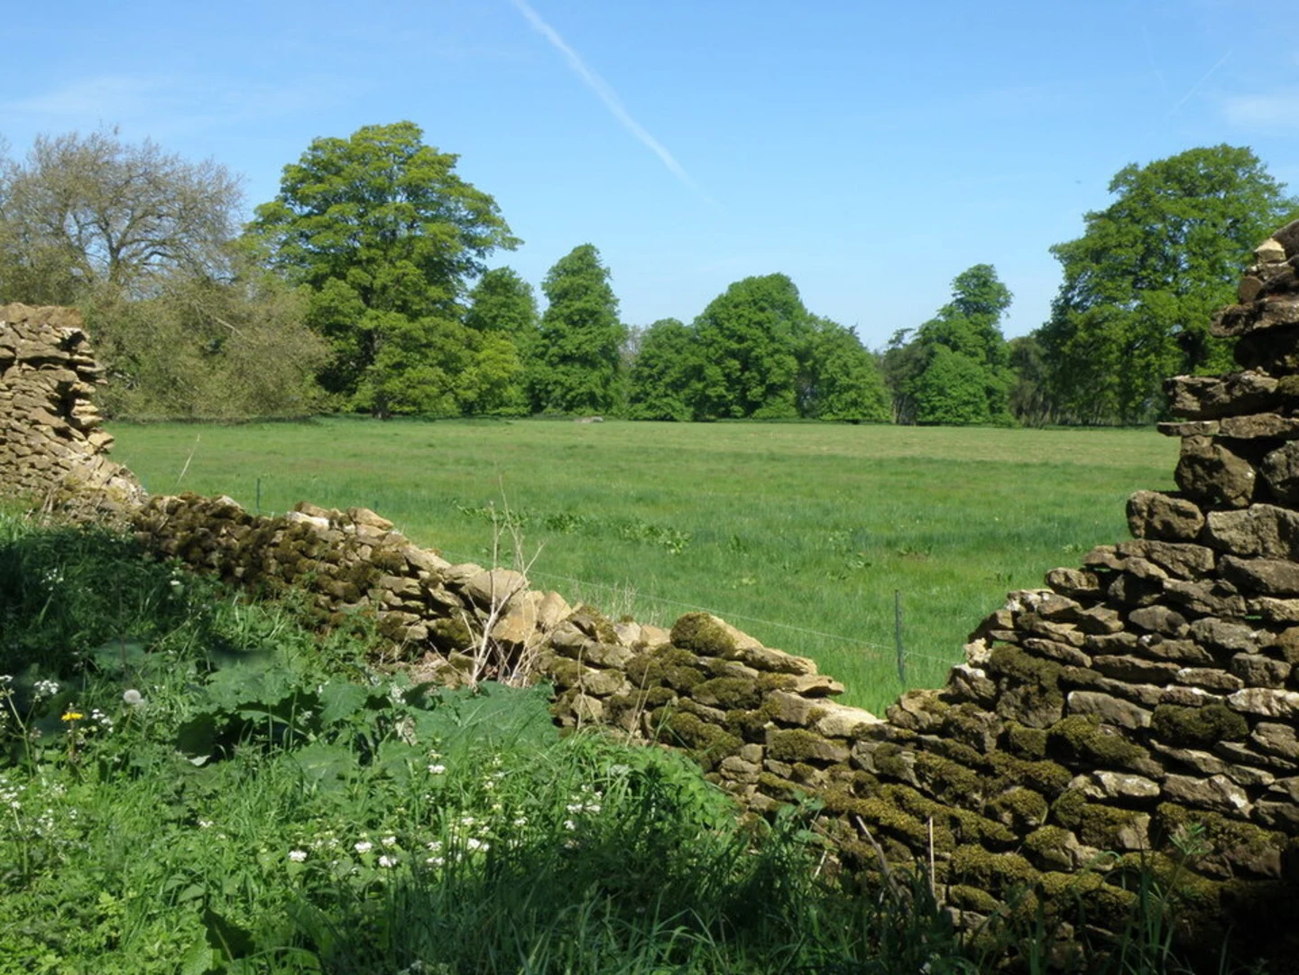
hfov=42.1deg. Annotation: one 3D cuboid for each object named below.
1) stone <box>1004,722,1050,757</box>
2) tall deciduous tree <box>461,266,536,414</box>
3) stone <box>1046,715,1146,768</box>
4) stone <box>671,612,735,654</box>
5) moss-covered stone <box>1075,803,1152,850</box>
[{"bbox_3d":[0.948,0.636,4.250,0.115,0.080,0.115,-3,4,-41],"label":"stone"},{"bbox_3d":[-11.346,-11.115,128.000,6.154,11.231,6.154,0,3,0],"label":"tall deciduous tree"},{"bbox_3d":[1.083,0.613,4.080,0.170,0.112,0.235,-3,4,-41],"label":"stone"},{"bbox_3d":[0.203,0.545,6.300,0.200,0.155,0.270,-2,3,-31],"label":"stone"},{"bbox_3d":[1.247,0.915,4.550,0.170,0.120,0.210,-2,3,-31],"label":"moss-covered stone"}]

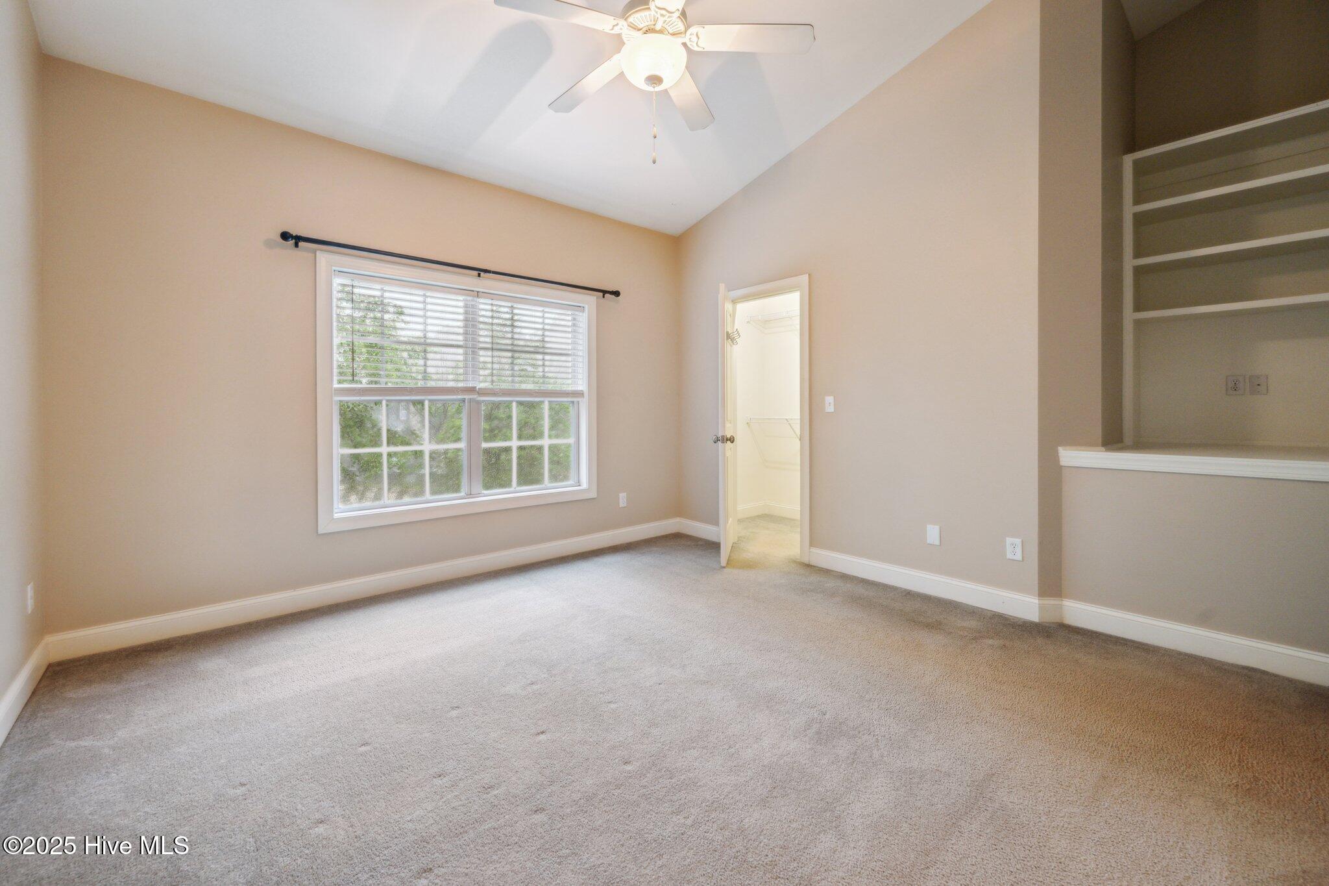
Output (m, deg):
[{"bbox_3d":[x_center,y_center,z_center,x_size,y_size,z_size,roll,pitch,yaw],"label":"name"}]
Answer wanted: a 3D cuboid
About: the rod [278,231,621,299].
[{"bbox_3d":[-1.248,-1.178,3.577,2.277,0.066,0.106,-3,3,-40],"label":"rod"}]

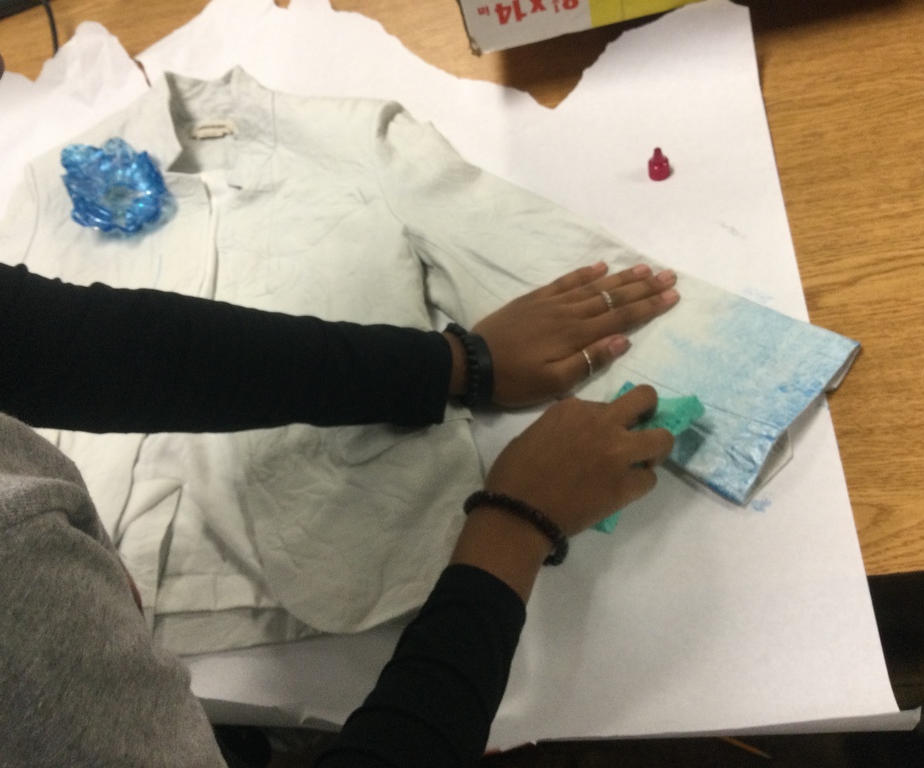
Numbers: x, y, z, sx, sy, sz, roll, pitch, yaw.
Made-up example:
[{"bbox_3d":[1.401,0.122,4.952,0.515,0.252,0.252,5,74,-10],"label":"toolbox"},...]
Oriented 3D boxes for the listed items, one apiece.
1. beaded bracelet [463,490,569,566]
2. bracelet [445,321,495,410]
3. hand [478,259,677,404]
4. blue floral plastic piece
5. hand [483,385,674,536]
[{"bbox_3d":[0.036,0.101,0.625,0.077,0.062,0.013,22,60,7],"label":"beaded bracelet"},{"bbox_3d":[0.004,-0.014,0.757,0.026,0.058,0.068,-17,91,-22],"label":"bracelet"},{"bbox_3d":[0.097,-0.051,0.763,0.179,0.047,0.101,-26,58,-1],"label":"hand"},{"bbox_3d":[-0.366,-0.209,0.972,0.115,0.045,0.110,-9,59,10],"label":"blue floral plastic piece"},{"bbox_3d":[0.088,0.057,0.655,0.132,0.075,0.092,-34,58,-6],"label":"hand"}]

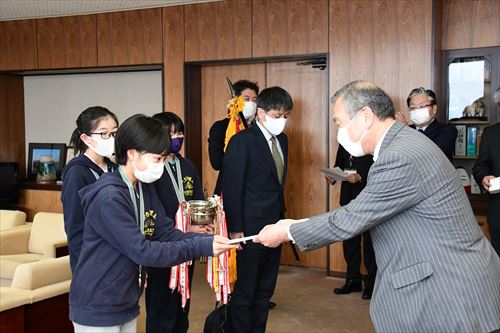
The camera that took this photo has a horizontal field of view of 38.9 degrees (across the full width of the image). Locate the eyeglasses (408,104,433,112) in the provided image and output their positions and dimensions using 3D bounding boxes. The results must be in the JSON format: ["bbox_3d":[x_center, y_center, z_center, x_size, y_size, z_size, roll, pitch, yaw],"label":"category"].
[{"bbox_3d":[1.061,-0.363,4.370,0.140,0.042,0.140,-5,5,38],"label":"eyeglasses"}]

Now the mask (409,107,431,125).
[{"bbox_3d":[1.034,-0.311,4.320,0.135,0.110,0.075,-5,5,38],"label":"mask"}]

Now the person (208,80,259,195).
[{"bbox_3d":[-0.010,0.300,4.720,0.540,1.740,0.360,-1,3,-18],"label":"person"}]

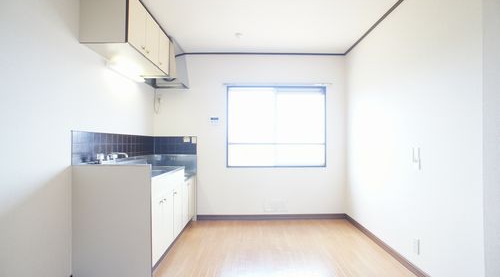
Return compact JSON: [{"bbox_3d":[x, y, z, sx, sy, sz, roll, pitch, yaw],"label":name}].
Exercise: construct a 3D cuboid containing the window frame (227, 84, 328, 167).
[{"bbox_3d":[0.377,-0.159,4.592,1.370,1.115,0.080,0,-1,0],"label":"window frame"}]

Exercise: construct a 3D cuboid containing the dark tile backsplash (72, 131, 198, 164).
[{"bbox_3d":[-1.013,0.087,3.503,0.582,0.247,2.080,0,-1,0],"label":"dark tile backsplash"}]

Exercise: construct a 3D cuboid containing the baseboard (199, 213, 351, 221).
[{"bbox_3d":[0.303,1.087,4.538,2.058,0.073,0.020,0,-1,0],"label":"baseboard"}]

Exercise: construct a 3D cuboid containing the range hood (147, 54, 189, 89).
[{"bbox_3d":[-1.068,-0.919,4.218,0.467,0.475,0.660,0,-1,0],"label":"range hood"}]

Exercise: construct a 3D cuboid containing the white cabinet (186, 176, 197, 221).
[{"bbox_3d":[-1.009,0.799,4.102,0.587,0.635,0.840,0,-1,0],"label":"white cabinet"}]

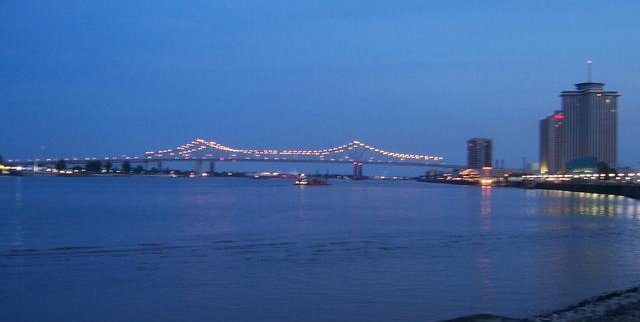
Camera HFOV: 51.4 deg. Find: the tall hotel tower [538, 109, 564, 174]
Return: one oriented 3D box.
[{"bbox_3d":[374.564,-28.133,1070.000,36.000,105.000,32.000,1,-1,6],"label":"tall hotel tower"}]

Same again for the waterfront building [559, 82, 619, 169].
[{"bbox_3d":[348.212,-40.054,860.000,64.000,118.000,64.000,0,-1,14],"label":"waterfront building"}]

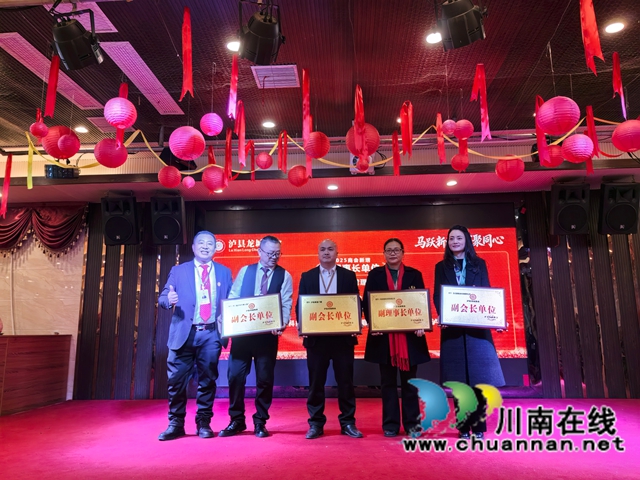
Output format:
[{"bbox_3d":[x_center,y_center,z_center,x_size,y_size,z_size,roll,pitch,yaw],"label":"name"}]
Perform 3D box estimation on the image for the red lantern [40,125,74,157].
[{"bbox_3d":[-2.250,-0.847,4.350,0.297,0.285,0.297,-1,-10,3],"label":"red lantern"}]

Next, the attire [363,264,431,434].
[{"bbox_3d":[0.636,0.880,4.171,0.540,1.372,0.360,-2,-11,7],"label":"attire"}]

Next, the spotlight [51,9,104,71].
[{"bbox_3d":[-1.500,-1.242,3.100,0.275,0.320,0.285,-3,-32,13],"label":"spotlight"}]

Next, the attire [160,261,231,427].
[{"bbox_3d":[-1.048,0.874,4.307,0.610,1.440,0.370,0,-11,-4],"label":"attire"}]

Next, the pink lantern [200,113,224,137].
[{"bbox_3d":[-0.933,-0.997,4.320,0.200,0.200,0.200,-1,-11,3],"label":"pink lantern"}]

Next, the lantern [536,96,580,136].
[{"bbox_3d":[1.865,-0.966,3.900,0.300,0.290,0.300,-1,-10,3],"label":"lantern"}]

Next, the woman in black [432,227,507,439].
[{"bbox_3d":[1.207,0.710,4.127,0.560,1.717,0.380,-3,-12,11],"label":"woman in black"}]

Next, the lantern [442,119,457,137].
[{"bbox_3d":[1.136,-0.990,4.380,0.122,0.122,0.122,-1,-11,3],"label":"lantern"}]

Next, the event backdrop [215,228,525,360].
[{"bbox_3d":[0.541,0.724,6.674,4.206,1.700,0.100,-1,-10,3],"label":"event backdrop"}]

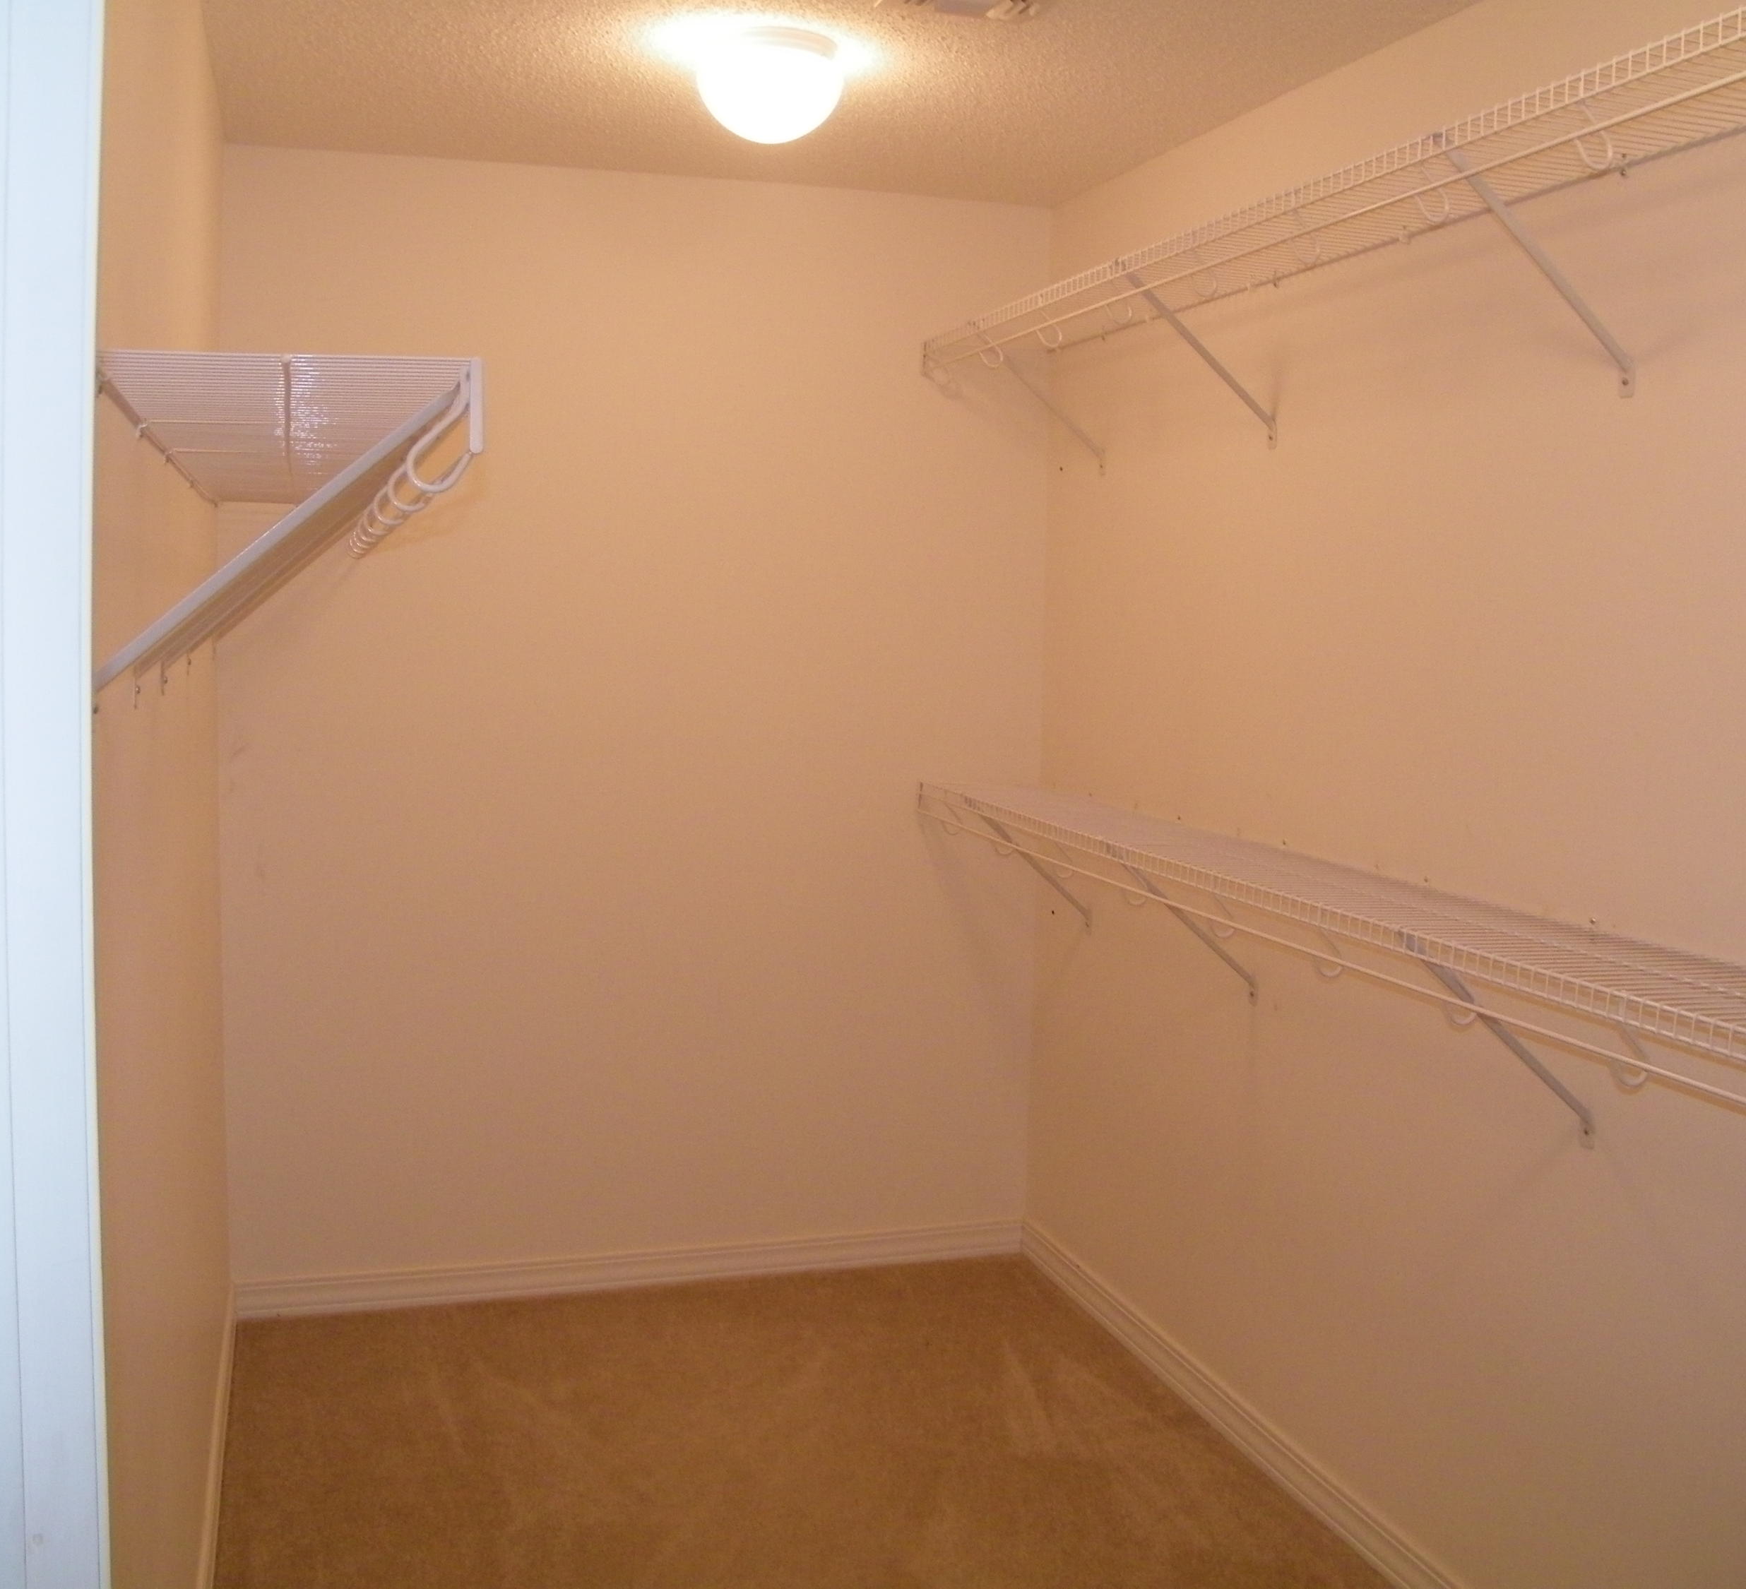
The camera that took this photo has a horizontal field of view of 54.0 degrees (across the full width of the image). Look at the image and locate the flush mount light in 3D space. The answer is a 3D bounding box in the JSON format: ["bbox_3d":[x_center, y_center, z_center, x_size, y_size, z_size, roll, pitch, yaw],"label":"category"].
[{"bbox_3d":[-0.170,-1.156,2.796,0.245,0.150,0.245,1,6,0],"label":"flush mount light"}]

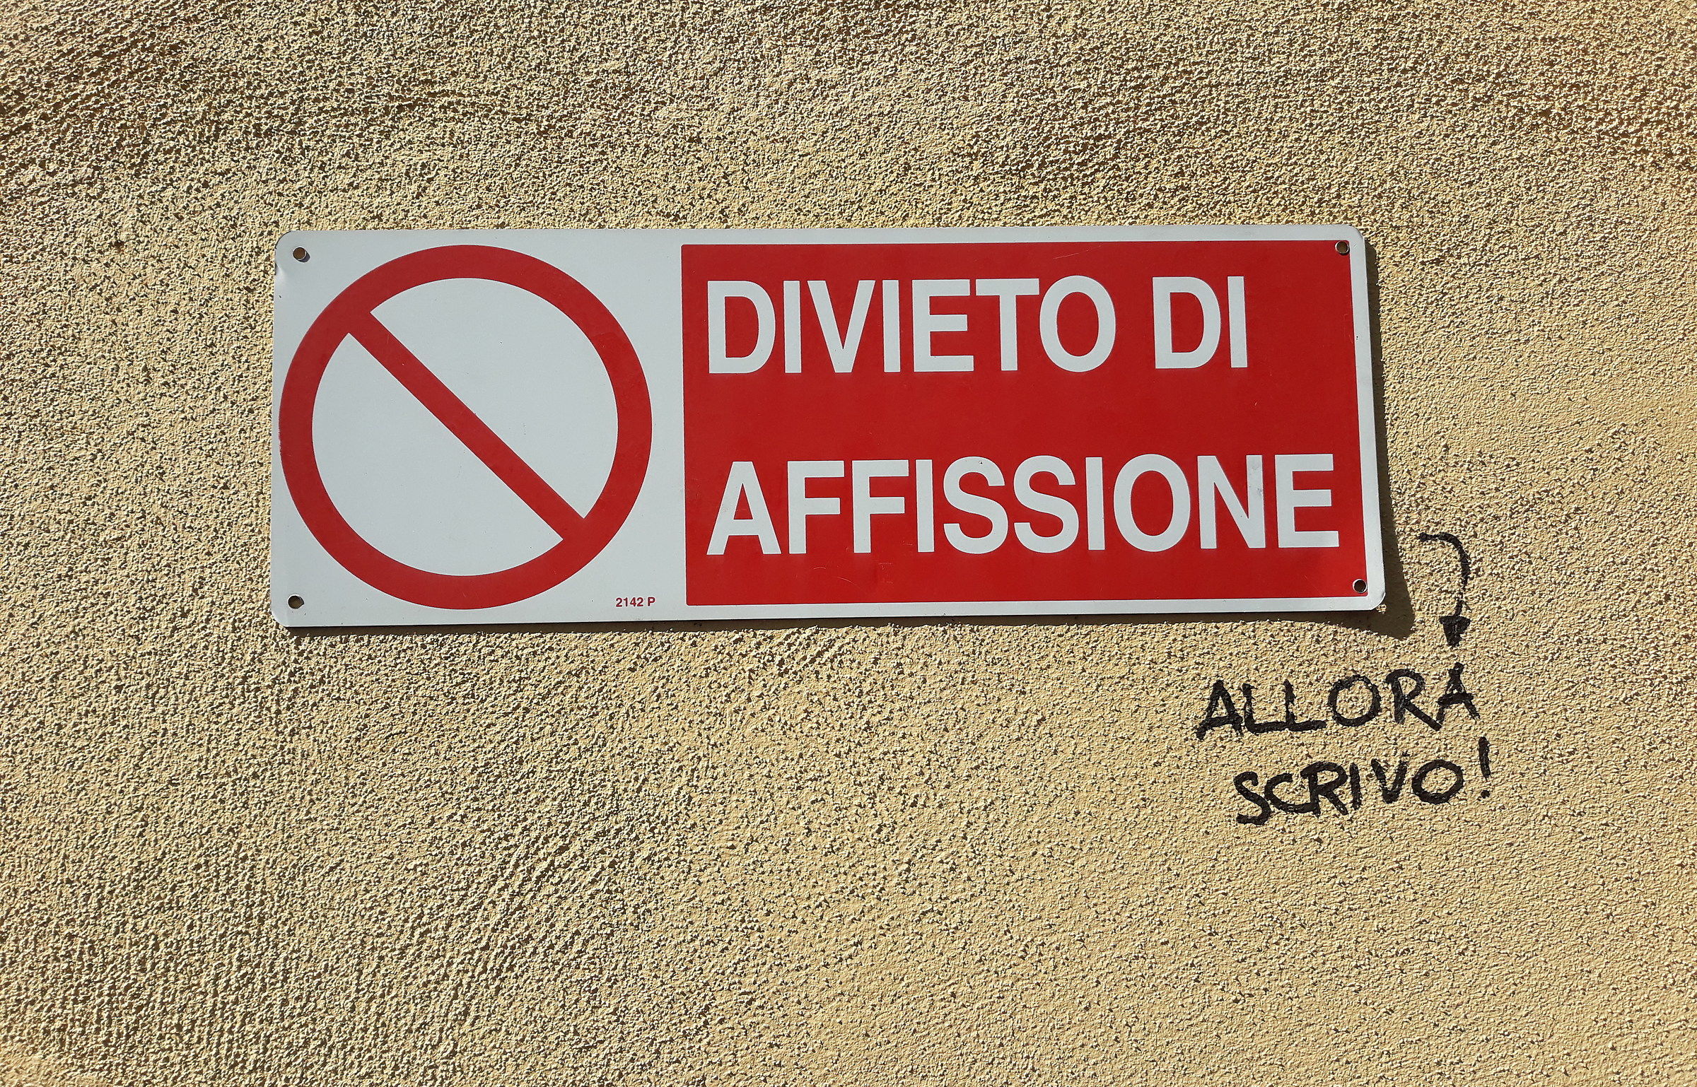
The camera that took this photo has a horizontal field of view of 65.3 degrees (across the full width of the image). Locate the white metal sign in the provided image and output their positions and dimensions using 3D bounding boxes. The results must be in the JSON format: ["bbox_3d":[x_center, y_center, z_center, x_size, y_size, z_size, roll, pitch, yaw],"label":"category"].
[{"bbox_3d":[-0.002,-0.039,0.420,0.350,0.125,0.003,-1,-4,-4],"label":"white metal sign"}]

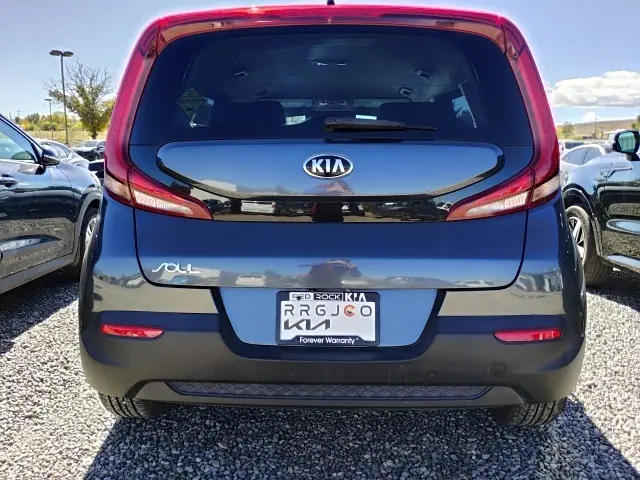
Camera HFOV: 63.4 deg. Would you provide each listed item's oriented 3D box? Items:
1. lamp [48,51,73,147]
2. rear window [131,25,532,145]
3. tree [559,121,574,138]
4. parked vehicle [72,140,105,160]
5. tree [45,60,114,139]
[{"bbox_3d":[-20.728,-11.581,42.000,1.900,7.800,0.600,0,10,2],"label":"lamp"},{"bbox_3d":[0.034,-0.497,1.639,1.270,0.410,0.220,0,10,2],"label":"rear window"},{"bbox_3d":[59.518,-26.560,125.000,4.000,4.500,3.900,0,10,2],"label":"tree"},{"bbox_3d":[-18.213,-7.220,42.000,1.850,1.600,4.500,0,10,2],"label":"parked vehicle"},{"bbox_3d":[-21.835,-12.980,48.000,6.800,7.300,6.400,0,10,2],"label":"tree"}]

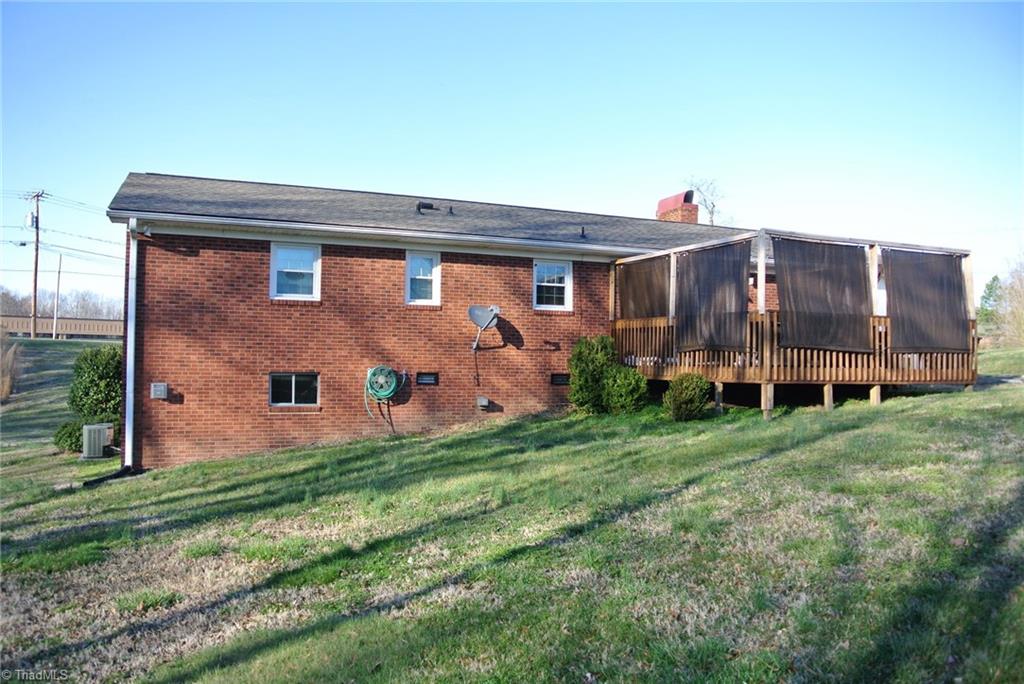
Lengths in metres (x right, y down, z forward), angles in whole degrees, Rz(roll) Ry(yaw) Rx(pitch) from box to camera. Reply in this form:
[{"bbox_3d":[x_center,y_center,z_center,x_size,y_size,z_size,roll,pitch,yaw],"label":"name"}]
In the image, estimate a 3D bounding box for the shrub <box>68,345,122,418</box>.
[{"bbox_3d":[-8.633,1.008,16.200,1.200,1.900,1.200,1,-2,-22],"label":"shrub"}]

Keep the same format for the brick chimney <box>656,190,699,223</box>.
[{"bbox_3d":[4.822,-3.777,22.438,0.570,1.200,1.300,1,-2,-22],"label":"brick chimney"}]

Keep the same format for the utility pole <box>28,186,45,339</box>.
[{"bbox_3d":[-32.797,-5.346,53.000,2.200,10.300,0.650,-1,-2,44],"label":"utility pole"}]

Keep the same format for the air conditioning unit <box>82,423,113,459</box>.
[{"bbox_3d":[-8.045,1.936,14.950,0.500,0.670,0.520,1,-2,-22],"label":"air conditioning unit"}]

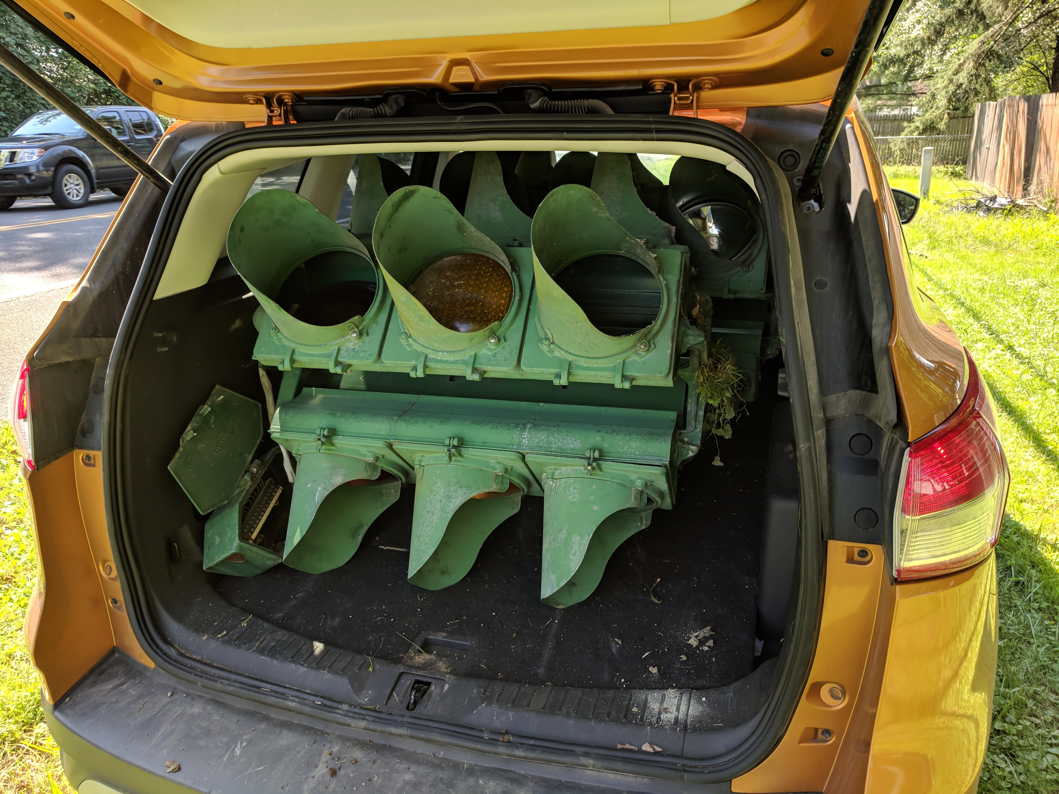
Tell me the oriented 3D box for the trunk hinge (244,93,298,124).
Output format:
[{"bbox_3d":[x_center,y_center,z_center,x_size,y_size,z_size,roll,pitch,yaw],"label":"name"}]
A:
[{"bbox_3d":[-0.446,-0.500,1.380,0.092,0.055,0.050,5,19,16],"label":"trunk hinge"}]

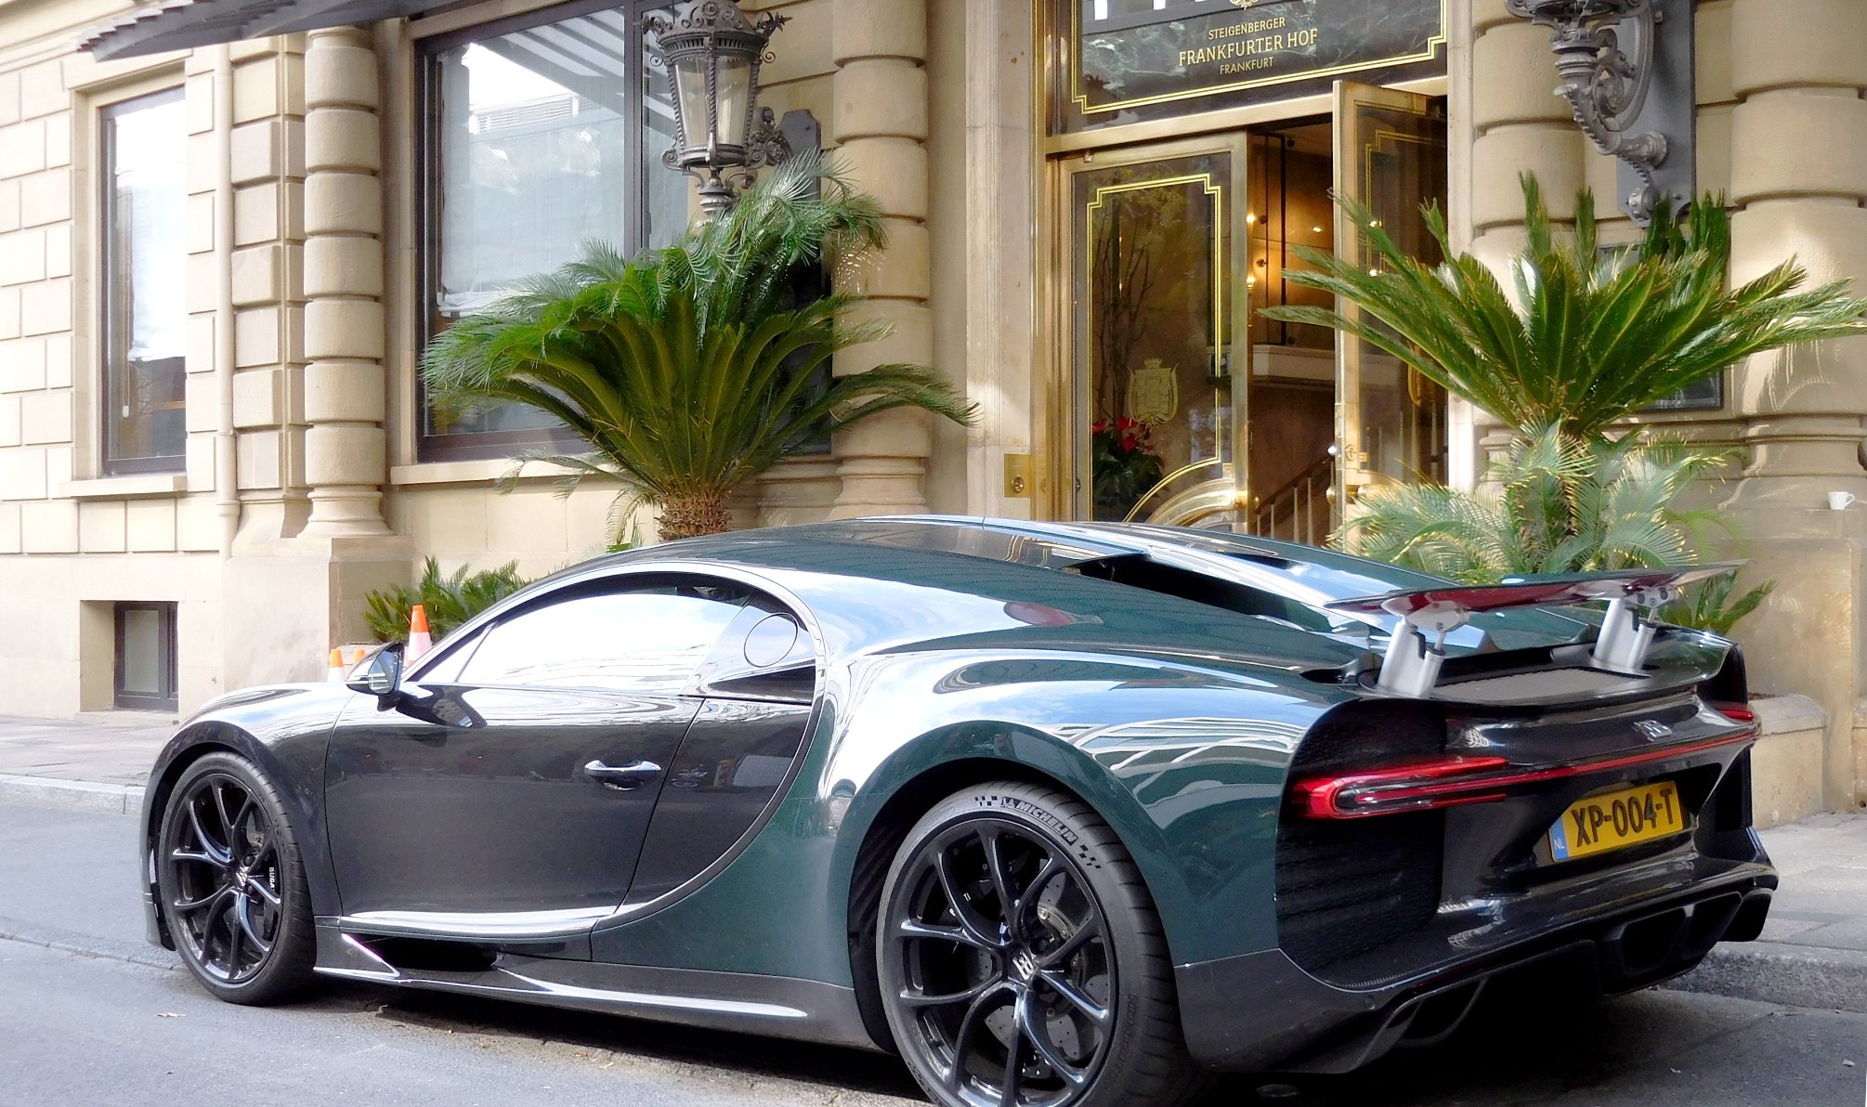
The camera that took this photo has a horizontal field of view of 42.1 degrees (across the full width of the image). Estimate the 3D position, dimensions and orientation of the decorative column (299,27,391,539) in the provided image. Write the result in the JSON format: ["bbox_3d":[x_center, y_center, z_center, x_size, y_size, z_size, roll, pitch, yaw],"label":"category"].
[{"bbox_3d":[-3.289,-1.609,13.572,0.500,3.050,0.480,0,0,43],"label":"decorative column"}]

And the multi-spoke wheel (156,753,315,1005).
[{"bbox_3d":[-1.769,0.837,6.480,0.680,0.670,0.285,-2,1,43],"label":"multi-spoke wheel"}]

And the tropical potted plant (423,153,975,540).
[{"bbox_3d":[-1.011,-0.692,10.383,2.250,2.080,2.000,0,0,43],"label":"tropical potted plant"}]

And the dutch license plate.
[{"bbox_3d":[1.345,0.522,4.750,0.020,0.110,0.520,-12,-6,43],"label":"dutch license plate"}]

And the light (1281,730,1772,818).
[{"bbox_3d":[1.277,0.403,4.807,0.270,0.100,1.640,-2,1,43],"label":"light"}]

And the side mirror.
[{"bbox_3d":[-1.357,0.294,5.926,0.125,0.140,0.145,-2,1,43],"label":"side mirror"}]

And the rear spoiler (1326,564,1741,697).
[{"bbox_3d":[1.233,0.146,4.834,0.380,0.250,1.540,-2,1,43],"label":"rear spoiler"}]

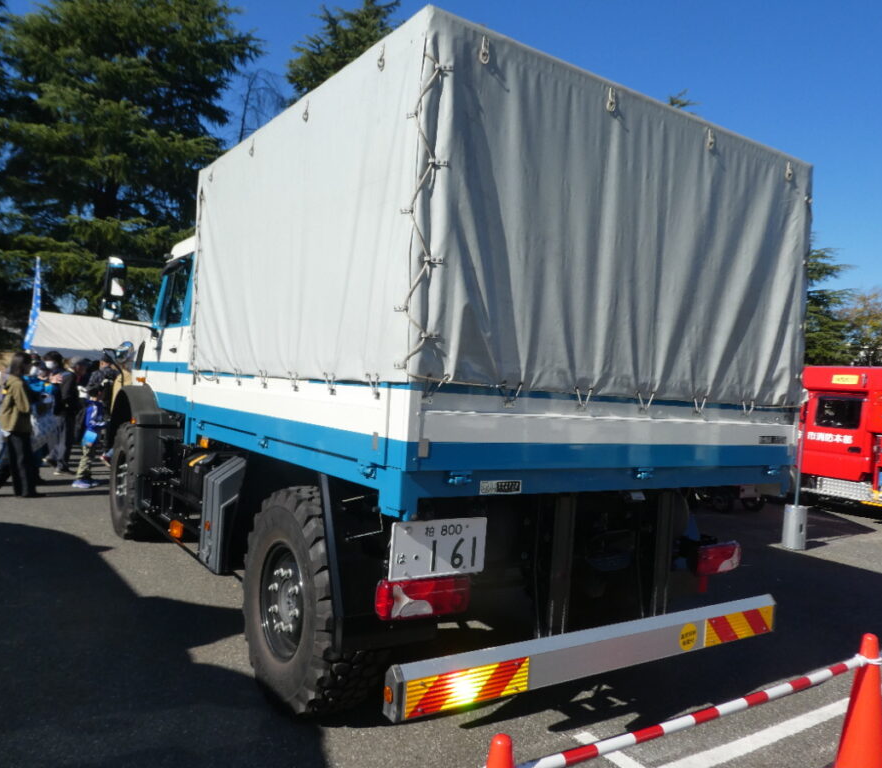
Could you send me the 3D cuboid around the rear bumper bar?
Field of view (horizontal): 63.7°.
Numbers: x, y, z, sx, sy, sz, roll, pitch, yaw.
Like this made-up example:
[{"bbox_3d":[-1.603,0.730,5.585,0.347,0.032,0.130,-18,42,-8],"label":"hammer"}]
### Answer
[{"bbox_3d":[0.784,1.149,3.150,2.312,0.188,0.084,4,0,-34],"label":"rear bumper bar"}]

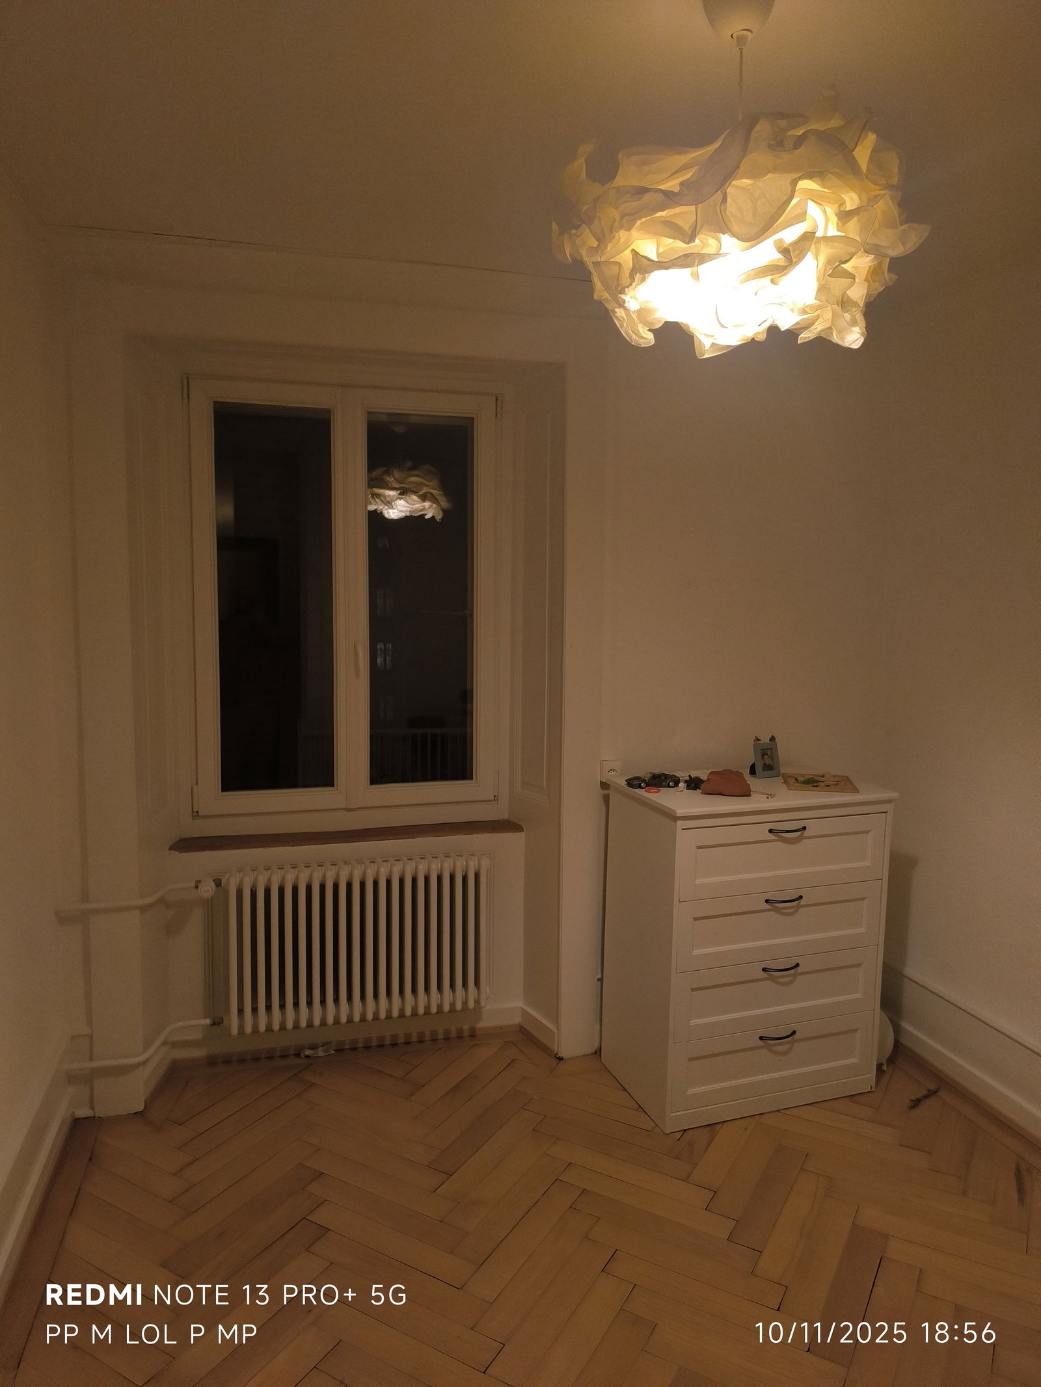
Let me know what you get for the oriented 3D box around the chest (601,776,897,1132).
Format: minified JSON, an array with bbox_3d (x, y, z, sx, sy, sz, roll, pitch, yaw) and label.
[{"bbox_3d":[0.742,0.809,3.098,0.806,1.010,0.485,-2,7,-20],"label":"chest"}]

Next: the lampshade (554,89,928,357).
[{"bbox_3d":[0.334,-0.703,1.394,0.545,0.374,0.545,-1,7,-15],"label":"lampshade"}]

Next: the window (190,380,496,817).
[{"bbox_3d":[-0.603,-0.316,3.252,1.050,1.464,0.071,-1,7,-15],"label":"window"}]

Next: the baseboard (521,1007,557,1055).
[{"bbox_3d":[0.075,1.227,3.378,0.022,0.091,0.237,-3,8,-33],"label":"baseboard"}]

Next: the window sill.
[{"bbox_3d":[-0.596,0.498,3.300,1.222,0.028,0.101,-1,7,-15],"label":"window sill"}]

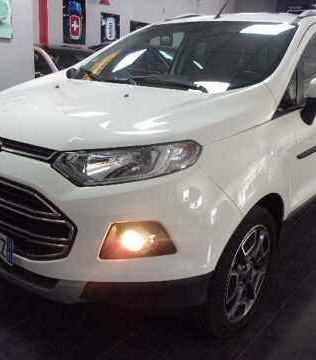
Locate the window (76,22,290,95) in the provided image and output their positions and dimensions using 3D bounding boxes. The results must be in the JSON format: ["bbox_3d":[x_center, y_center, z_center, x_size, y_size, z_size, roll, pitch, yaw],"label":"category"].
[{"bbox_3d":[0.140,-0.814,2.496,1.400,0.110,0.890,15,52,36],"label":"window"}]

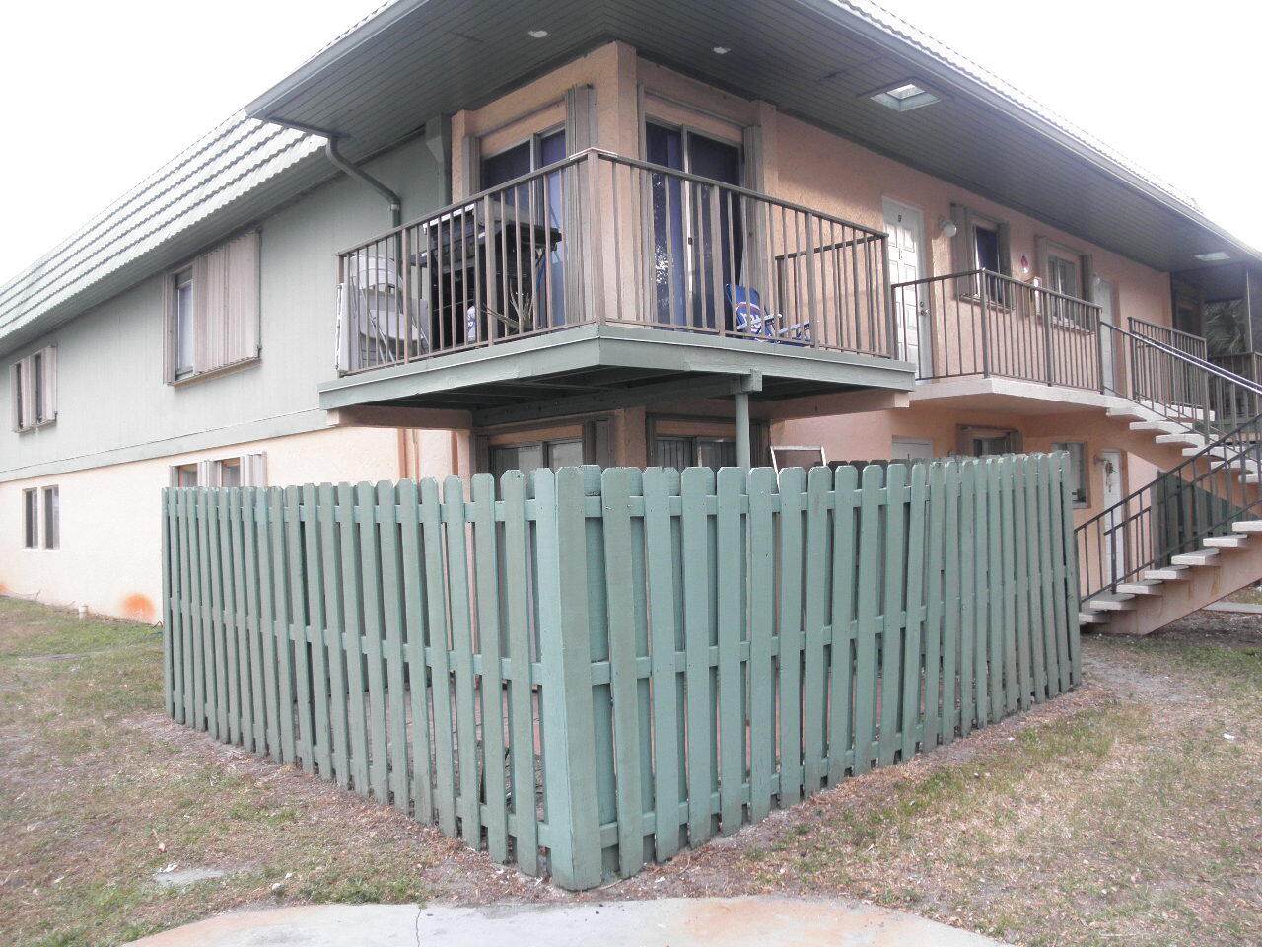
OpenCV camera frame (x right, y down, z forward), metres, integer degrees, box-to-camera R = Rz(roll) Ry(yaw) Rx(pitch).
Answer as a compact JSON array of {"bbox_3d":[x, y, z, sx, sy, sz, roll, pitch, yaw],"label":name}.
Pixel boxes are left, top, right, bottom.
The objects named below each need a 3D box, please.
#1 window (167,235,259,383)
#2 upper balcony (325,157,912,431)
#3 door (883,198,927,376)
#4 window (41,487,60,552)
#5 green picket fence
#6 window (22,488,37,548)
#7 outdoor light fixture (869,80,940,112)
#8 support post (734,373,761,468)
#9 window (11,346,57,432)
[{"bbox_3d":[-5.391,-2.145,13.180,2.550,1.550,0.160,-3,-1,44],"label":"window"},{"bbox_3d":[-0.072,-1.194,8.498,3.391,1.455,3.751,-3,-1,44],"label":"upper balcony"},{"bbox_3d":[3.006,-1.938,11.089,0.090,2.012,0.927,-3,-1,44],"label":"door"},{"bbox_3d":[-10.764,0.832,18.939,0.860,1.200,0.120,-3,-1,44],"label":"window"},{"bbox_3d":[-0.110,0.899,7.776,4.742,1.786,5.122,-3,-1,44],"label":"green picket fence"},{"bbox_3d":[-11.754,0.878,19.983,0.860,1.220,0.120,-3,-1,44],"label":"window"},{"bbox_3d":[2.481,-3.447,9.175,0.521,0.131,0.590,-3,-1,44],"label":"outdoor light fixture"},{"bbox_3d":[0.797,0.582,7.087,0.099,2.319,0.100,-3,-1,44],"label":"support post"},{"bbox_3d":[-11.229,-1.586,19.201,2.450,1.420,0.160,-3,-1,44],"label":"window"}]

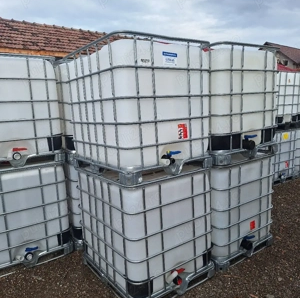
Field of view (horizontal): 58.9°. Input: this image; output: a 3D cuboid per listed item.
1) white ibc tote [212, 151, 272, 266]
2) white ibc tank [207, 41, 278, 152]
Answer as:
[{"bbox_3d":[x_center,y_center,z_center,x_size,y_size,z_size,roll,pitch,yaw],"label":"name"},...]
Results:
[{"bbox_3d":[0.809,0.615,3.520,1.000,1.160,1.200,-9,10,-34],"label":"white ibc tote"},{"bbox_3d":[0.739,-0.517,3.263,1.000,1.160,1.200,-9,10,-34],"label":"white ibc tank"}]

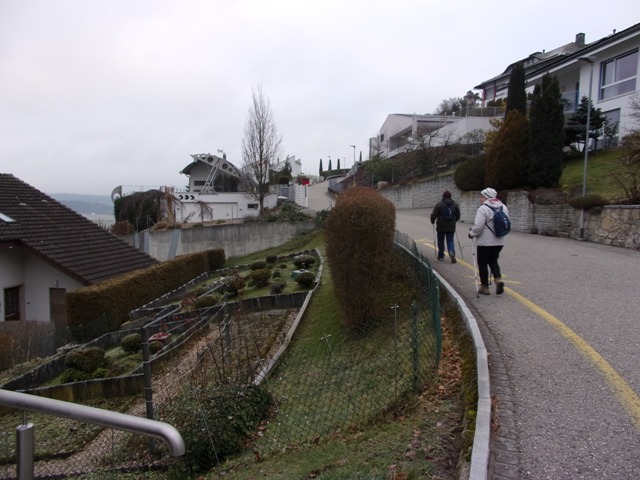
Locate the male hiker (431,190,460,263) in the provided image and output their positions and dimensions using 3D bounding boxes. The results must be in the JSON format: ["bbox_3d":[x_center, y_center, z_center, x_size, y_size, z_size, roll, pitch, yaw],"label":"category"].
[{"bbox_3d":[3.095,-0.333,11.400,0.720,1.760,0.500,0,5,0],"label":"male hiker"}]

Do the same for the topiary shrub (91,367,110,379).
[{"bbox_3d":[-3.946,2.393,8.300,0.340,0.214,0.320,1,4,0],"label":"topiary shrub"}]

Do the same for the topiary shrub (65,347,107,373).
[{"bbox_3d":[-4.465,2.275,8.800,0.800,0.500,0.750,0,5,0],"label":"topiary shrub"}]

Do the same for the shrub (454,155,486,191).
[{"bbox_3d":[7.024,-3.140,21.500,1.600,1.661,1.500,1,4,0],"label":"shrub"}]

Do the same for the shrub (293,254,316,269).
[{"bbox_3d":[-0.520,0.738,15.500,0.800,0.440,0.750,1,4,0],"label":"shrub"}]

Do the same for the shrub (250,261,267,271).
[{"bbox_3d":[-2.147,0.911,16.200,0.570,0.361,0.520,1,4,0],"label":"shrub"}]

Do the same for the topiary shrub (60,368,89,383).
[{"bbox_3d":[-4.355,2.413,8.200,0.500,0.280,0.460,0,5,0],"label":"topiary shrub"}]

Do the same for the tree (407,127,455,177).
[{"bbox_3d":[6.694,-5.361,28.000,3.000,2.995,2.800,1,4,0],"label":"tree"}]

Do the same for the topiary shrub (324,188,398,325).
[{"bbox_3d":[0.719,0.293,8.200,1.280,2.500,1.400,0,5,0],"label":"topiary shrub"}]

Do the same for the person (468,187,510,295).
[{"bbox_3d":[2.685,0.016,7.300,0.520,1.711,0.580,0,4,-15],"label":"person"}]

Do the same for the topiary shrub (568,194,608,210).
[{"bbox_3d":[8.830,-1.233,15.200,1.300,0.525,0.900,1,4,0],"label":"topiary shrub"}]

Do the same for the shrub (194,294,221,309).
[{"bbox_3d":[-2.848,1.569,11.700,0.670,0.380,0.620,0,5,0],"label":"shrub"}]

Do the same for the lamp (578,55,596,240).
[{"bbox_3d":[8.713,-3.057,15.400,0.550,6.050,0.200,1,4,-5],"label":"lamp"}]

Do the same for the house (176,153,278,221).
[{"bbox_3d":[-10.207,-5.793,51.000,10.800,7.500,9.000,-1,5,-10],"label":"house"}]

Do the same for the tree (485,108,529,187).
[{"bbox_3d":[9.886,-4.797,24.500,2.300,4.200,2.300,0,5,0],"label":"tree"}]

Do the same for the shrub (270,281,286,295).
[{"bbox_3d":[-1.167,1.336,13.000,0.450,0.410,0.430,0,5,0],"label":"shrub"}]

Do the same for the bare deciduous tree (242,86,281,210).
[{"bbox_3d":[-5.442,-8.373,43.000,3.900,11.680,3.800,1,4,0],"label":"bare deciduous tree"}]

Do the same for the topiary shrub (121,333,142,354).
[{"bbox_3d":[-3.823,2.105,9.400,0.460,0.450,0.460,0,5,0],"label":"topiary shrub"}]

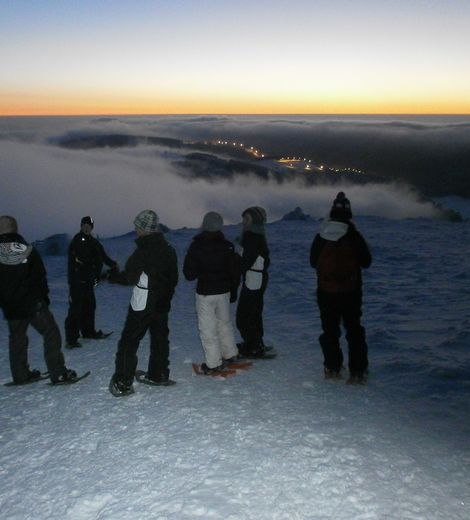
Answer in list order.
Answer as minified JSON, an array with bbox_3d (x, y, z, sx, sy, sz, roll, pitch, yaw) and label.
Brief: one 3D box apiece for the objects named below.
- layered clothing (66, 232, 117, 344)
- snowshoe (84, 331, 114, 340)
[{"bbox_3d":[-1.955,0.325,7.319,0.680,1.500,0.480,-9,18,-31],"label":"layered clothing"},{"bbox_3d":[-1.973,1.067,7.627,0.550,0.110,0.200,1,3,12],"label":"snowshoe"}]

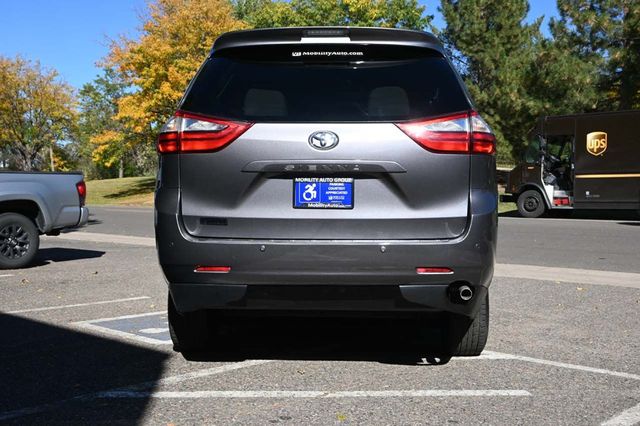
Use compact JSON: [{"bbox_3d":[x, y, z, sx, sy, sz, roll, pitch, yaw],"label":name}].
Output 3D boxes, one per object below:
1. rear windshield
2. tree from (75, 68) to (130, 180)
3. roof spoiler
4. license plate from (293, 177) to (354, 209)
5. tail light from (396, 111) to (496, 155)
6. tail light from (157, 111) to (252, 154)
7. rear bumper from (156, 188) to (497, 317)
[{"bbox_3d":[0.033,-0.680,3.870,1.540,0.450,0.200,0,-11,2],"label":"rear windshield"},{"bbox_3d":[-13.435,-5.529,45.000,3.800,6.900,3.800,0,1,2],"label":"tree"},{"bbox_3d":[0.043,-0.905,3.880,1.230,0.135,0.250,0,1,2],"label":"roof spoiler"},{"bbox_3d":[0.020,-0.102,3.680,0.310,0.160,0.020,0,1,2],"label":"license plate"},{"bbox_3d":[0.675,-0.415,3.820,0.550,0.230,0.250,0,1,-7],"label":"tail light"},{"bbox_3d":[-0.615,-0.415,3.850,0.550,0.230,0.250,0,1,11],"label":"tail light"},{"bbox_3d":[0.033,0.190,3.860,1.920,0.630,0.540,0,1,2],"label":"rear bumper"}]

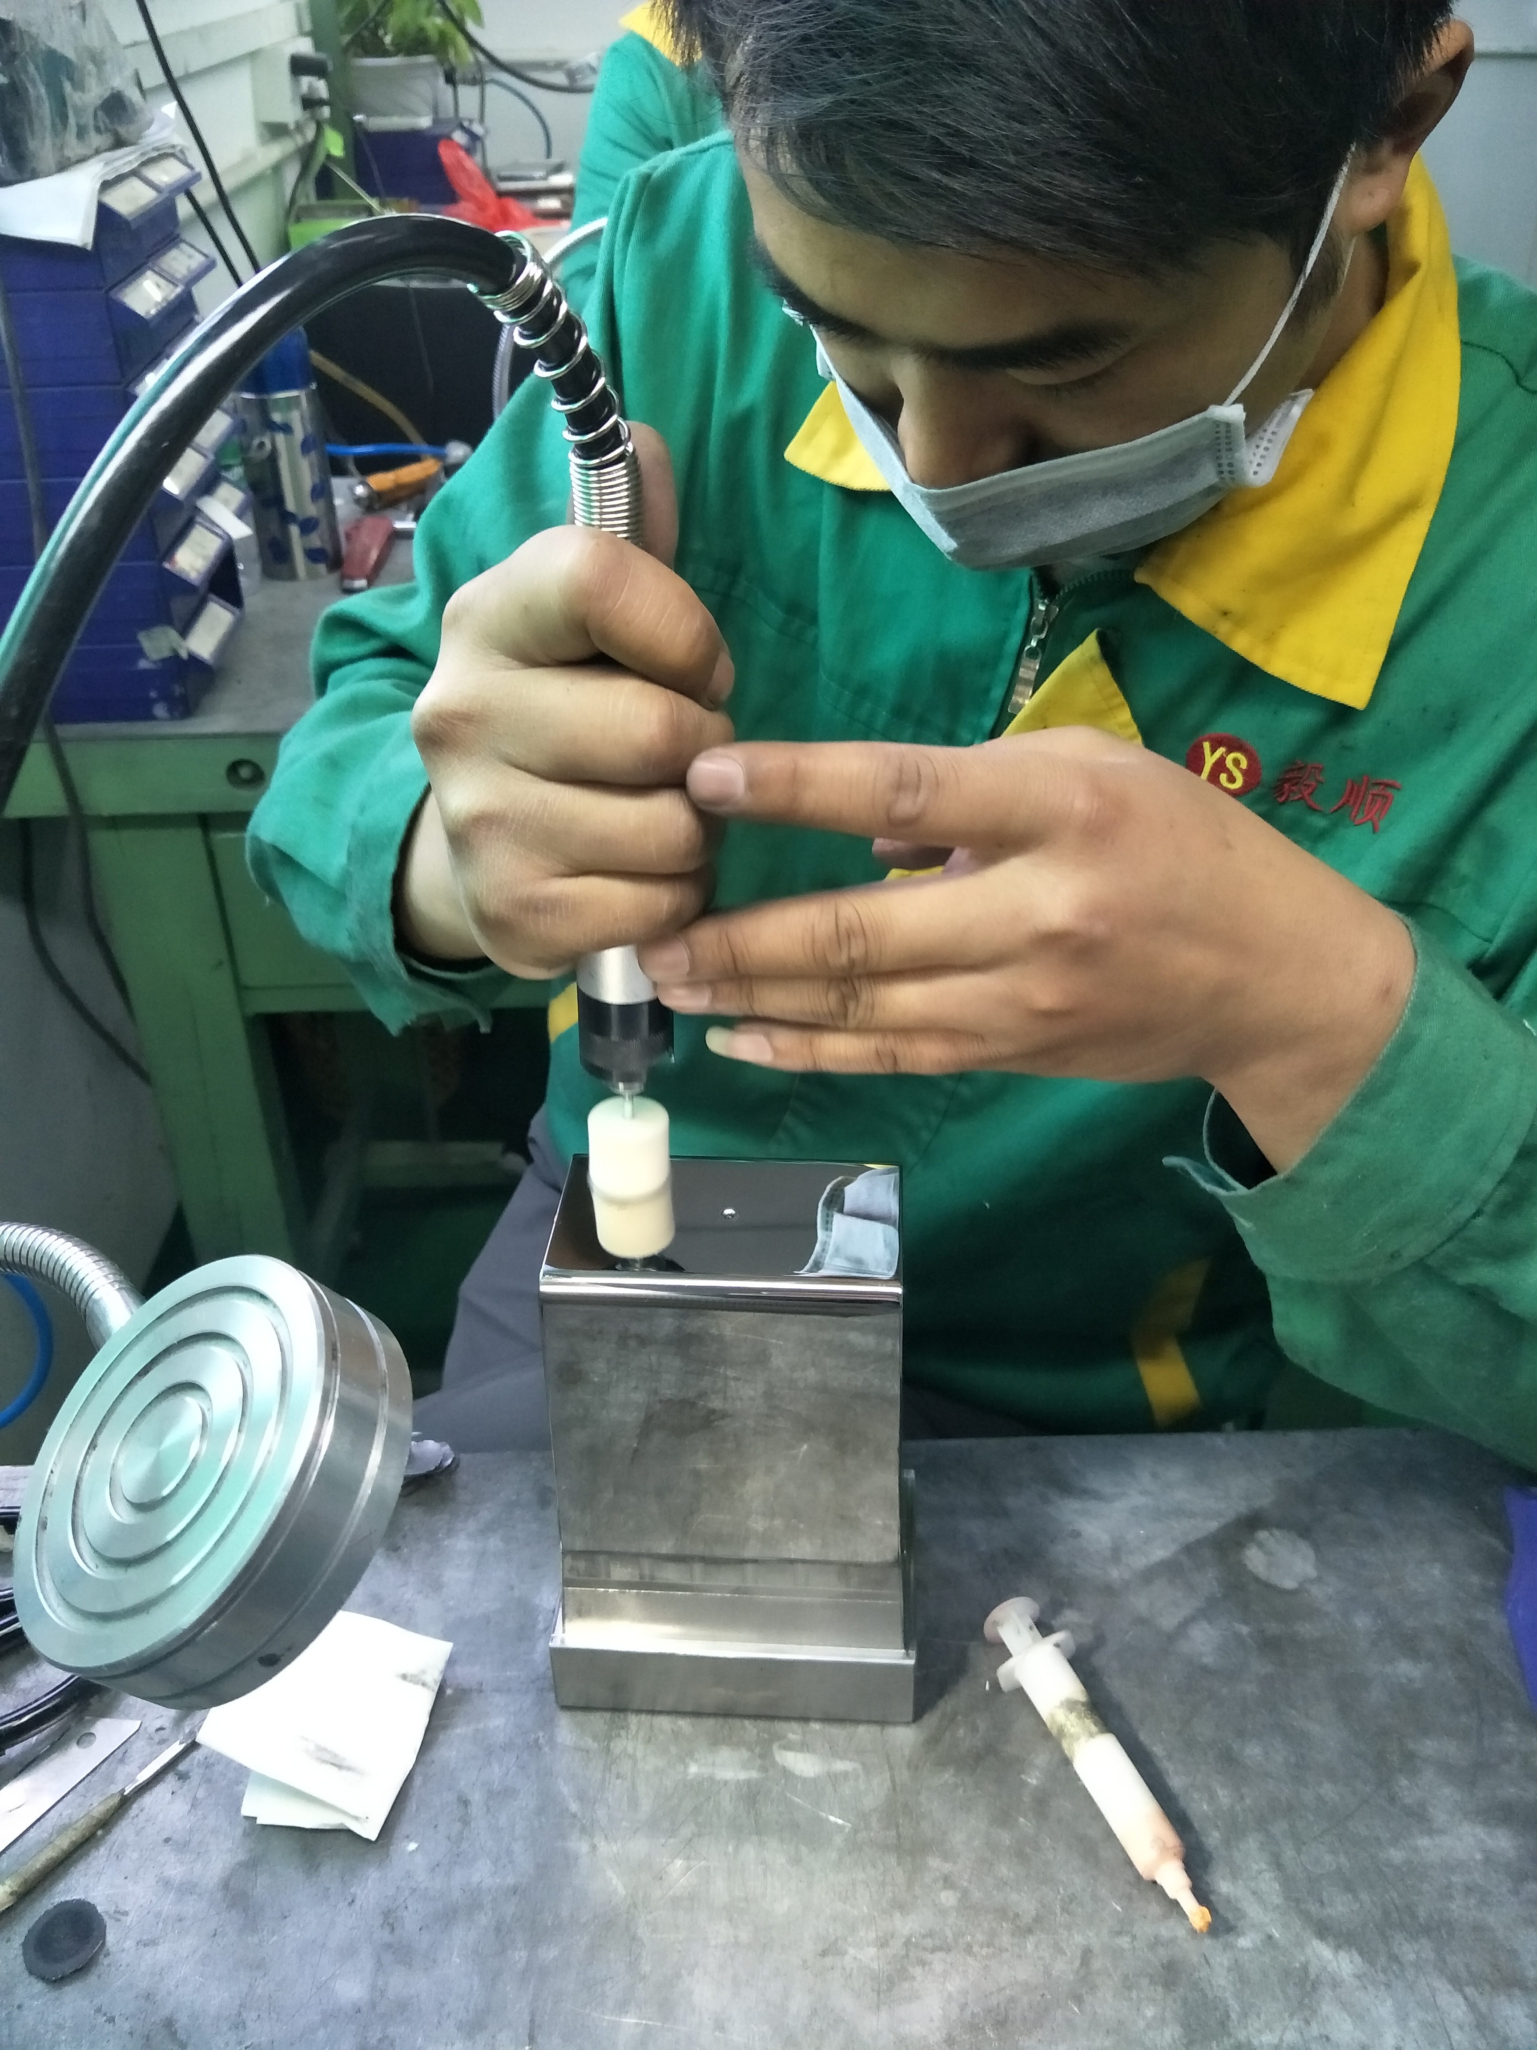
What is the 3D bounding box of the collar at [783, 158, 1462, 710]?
[{"bbox_3d":[0.122,-0.205,0.490,0.210,0.120,0.165,13,60,22],"label":"collar"}]

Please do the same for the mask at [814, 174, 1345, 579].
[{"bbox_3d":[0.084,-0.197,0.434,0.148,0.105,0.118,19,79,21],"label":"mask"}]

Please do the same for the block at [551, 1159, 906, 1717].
[{"bbox_3d":[-0.009,0.123,0.414,0.106,0.155,0.068,1,32,4],"label":"block"}]

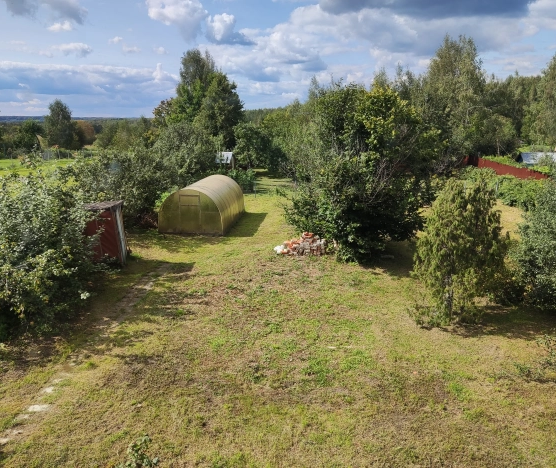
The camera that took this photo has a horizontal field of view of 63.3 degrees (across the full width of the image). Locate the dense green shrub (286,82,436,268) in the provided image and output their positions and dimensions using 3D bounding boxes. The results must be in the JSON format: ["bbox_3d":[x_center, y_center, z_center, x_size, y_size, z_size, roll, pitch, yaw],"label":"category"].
[{"bbox_3d":[3.199,-2.312,17.326,5.800,6.300,5.200,2,14,6],"label":"dense green shrub"}]

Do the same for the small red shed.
[{"bbox_3d":[-6.199,-0.081,16.272,1.300,2.200,1.250,-1,14,-7],"label":"small red shed"}]

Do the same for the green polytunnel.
[{"bbox_3d":[-3.686,-1.721,23.164,3.000,2.100,5.900,2,14,5],"label":"green polytunnel"}]

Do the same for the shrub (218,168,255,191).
[{"bbox_3d":[-3.067,-4.038,33.247,2.800,1.750,2.000,1,14,0],"label":"shrub"}]

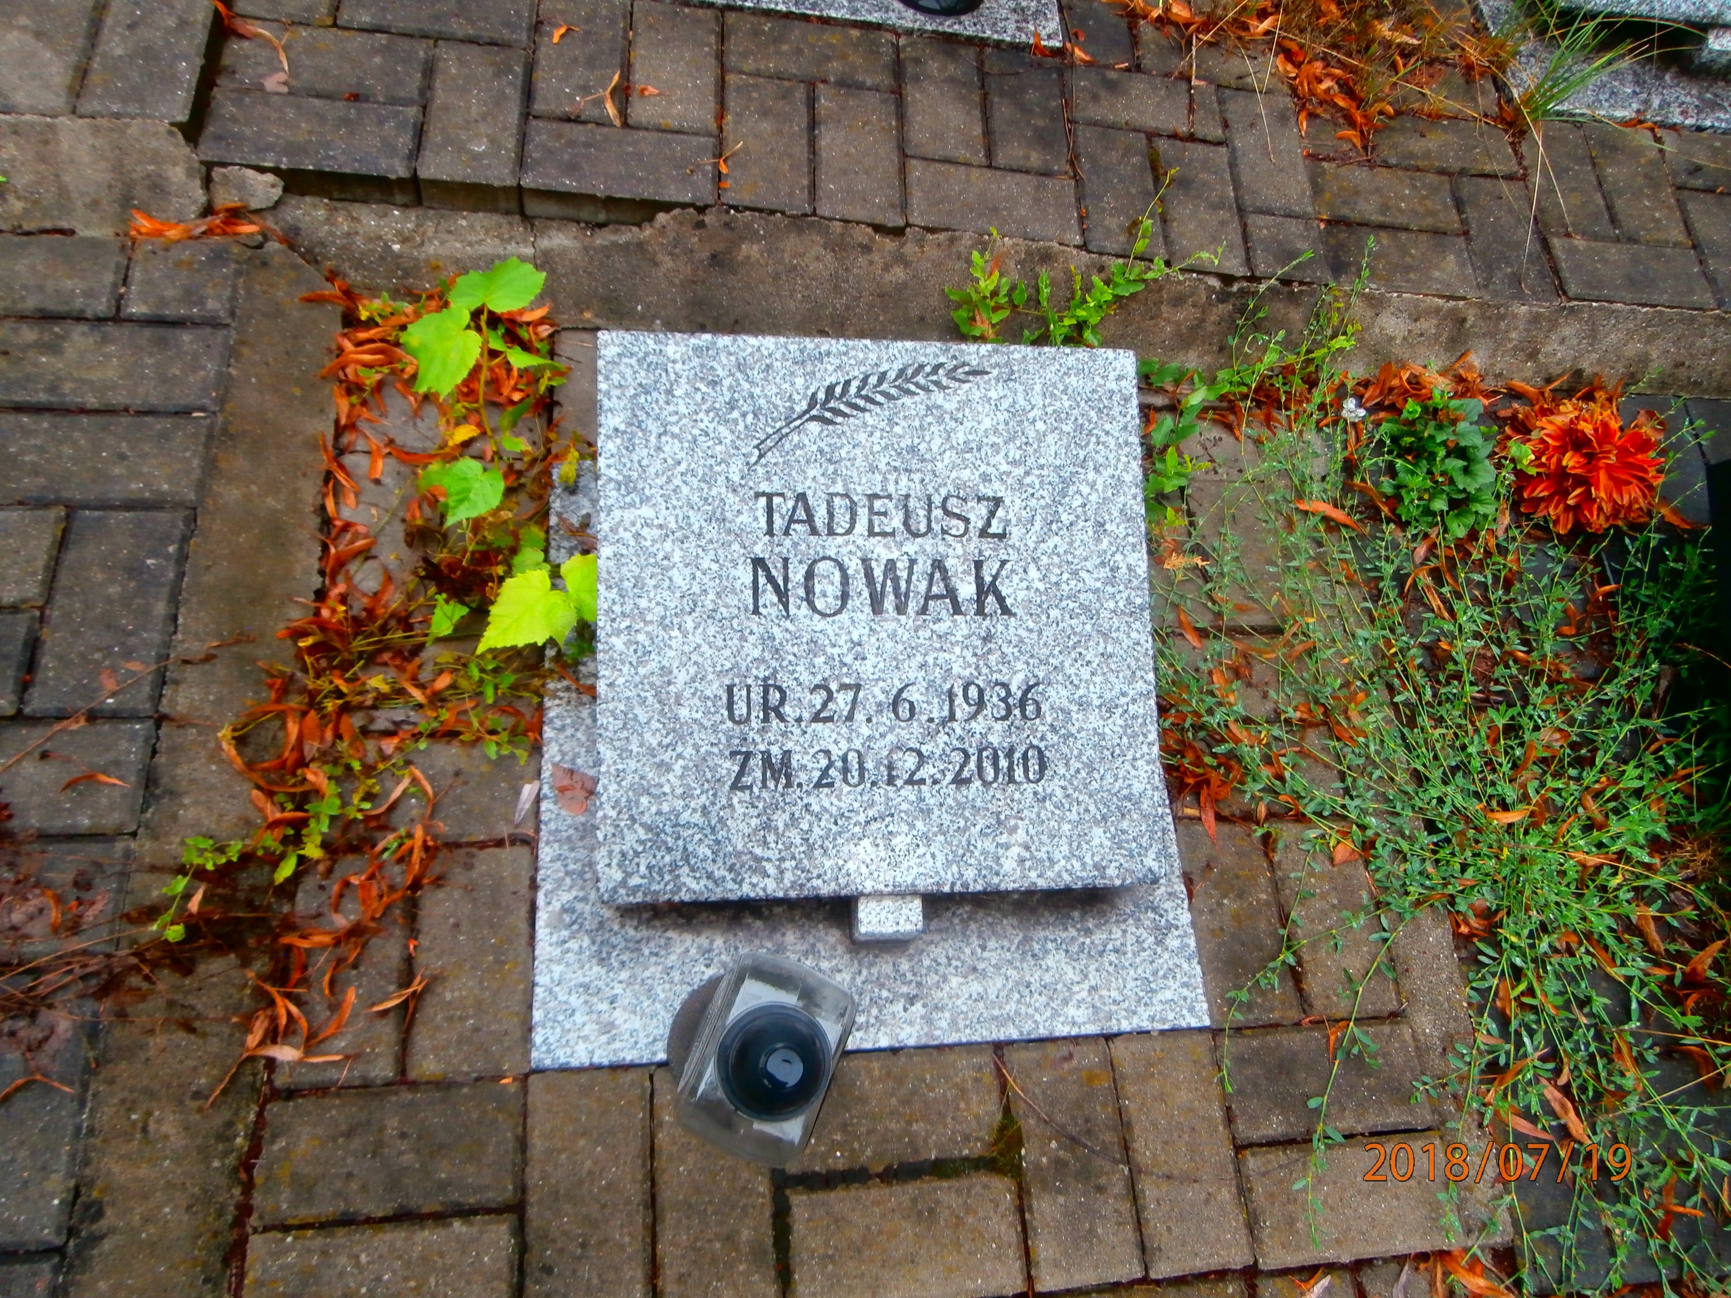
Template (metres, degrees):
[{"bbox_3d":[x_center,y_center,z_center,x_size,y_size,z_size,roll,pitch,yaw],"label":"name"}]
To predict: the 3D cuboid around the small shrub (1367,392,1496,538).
[{"bbox_3d":[0.659,-0.214,1.398,0.135,0.080,0.145,-1,65,-10],"label":"small shrub"}]

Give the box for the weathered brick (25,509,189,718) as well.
[{"bbox_3d":[-0.665,-0.023,1.077,0.098,0.060,0.198,0,66,-10],"label":"weathered brick"}]

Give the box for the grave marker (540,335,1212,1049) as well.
[{"bbox_3d":[0.011,0.029,1.089,0.600,0.232,0.610,0,65,-10],"label":"grave marker"}]

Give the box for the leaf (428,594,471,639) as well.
[{"bbox_3d":[-0.396,-0.031,1.138,0.036,0.015,0.046,32,70,-3],"label":"leaf"}]

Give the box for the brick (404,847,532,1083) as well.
[{"bbox_3d":[-0.351,0.285,1.087,0.098,0.060,0.198,0,66,-10],"label":"brick"}]

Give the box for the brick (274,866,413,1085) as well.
[{"bbox_3d":[-0.455,0.287,1.069,0.098,0.060,0.198,0,66,-10],"label":"brick"}]

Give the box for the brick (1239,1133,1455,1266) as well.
[{"bbox_3d":[0.428,0.498,1.088,0.200,0.060,0.100,-1,65,-10],"label":"brick"}]

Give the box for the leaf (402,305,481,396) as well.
[{"bbox_3d":[-0.415,-0.293,1.180,0.074,0.020,0.090,16,76,-10],"label":"leaf"}]

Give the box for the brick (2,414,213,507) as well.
[{"bbox_3d":[-0.714,-0.161,1.119,0.200,0.060,0.100,-1,65,-10],"label":"brick"}]

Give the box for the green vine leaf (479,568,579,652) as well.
[{"bbox_3d":[-0.311,-0.036,1.110,0.098,0.020,0.082,-43,87,-19],"label":"green vine leaf"}]

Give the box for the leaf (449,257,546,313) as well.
[{"bbox_3d":[-0.365,-0.361,1.191,0.092,0.030,0.075,-1,65,-10],"label":"leaf"}]

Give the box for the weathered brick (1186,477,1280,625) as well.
[{"bbox_3d":[0.416,-0.098,1.392,0.095,0.060,0.195,0,66,-10],"label":"weathered brick"}]

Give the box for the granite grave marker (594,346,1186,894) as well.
[{"bbox_3d":[0.013,-0.034,1.096,0.500,0.045,0.500,0,82,-10],"label":"granite grave marker"}]

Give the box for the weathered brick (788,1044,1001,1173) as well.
[{"bbox_3d":[0.018,0.407,1.061,0.200,0.060,0.100,-1,65,-10],"label":"weathered brick"}]

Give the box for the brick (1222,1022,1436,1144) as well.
[{"bbox_3d":[0.430,0.418,1.157,0.198,0.060,0.098,0,66,-10],"label":"brick"}]

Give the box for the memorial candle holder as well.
[{"bbox_3d":[-0.083,0.328,0.957,0.110,0.180,0.132,25,65,2],"label":"memorial candle holder"}]

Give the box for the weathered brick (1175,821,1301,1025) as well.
[{"bbox_3d":[0.363,0.278,1.208,0.098,0.060,0.198,0,66,-10],"label":"weathered brick"}]

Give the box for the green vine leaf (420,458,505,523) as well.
[{"bbox_3d":[-0.392,-0.154,1.167,0.078,0.025,0.075,-1,65,-10],"label":"green vine leaf"}]

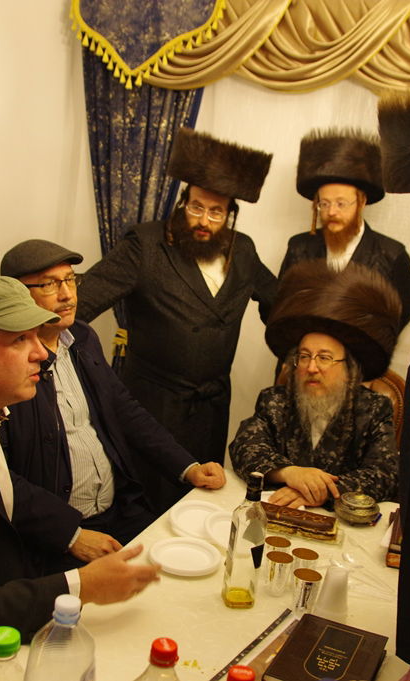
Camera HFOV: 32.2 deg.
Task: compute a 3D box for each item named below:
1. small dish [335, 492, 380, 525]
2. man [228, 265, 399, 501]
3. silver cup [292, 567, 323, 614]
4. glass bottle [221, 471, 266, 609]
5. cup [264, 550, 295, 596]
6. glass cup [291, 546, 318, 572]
[{"bbox_3d":[0.423,0.467,1.972,0.123,0.061,0.123,7,11,0],"label":"small dish"},{"bbox_3d":[0.362,0.478,2.245,0.570,1.418,0.720,11,12,21],"label":"man"},{"bbox_3d":[0.211,0.527,1.488,0.056,0.076,0.056,7,11,0],"label":"silver cup"},{"bbox_3d":[0.089,0.409,1.469,0.071,0.283,0.068,6,11,-4],"label":"glass bottle"},{"bbox_3d":[0.159,0.508,1.545,0.056,0.077,0.056,7,11,0],"label":"cup"},{"bbox_3d":[0.217,0.510,1.577,0.056,0.077,0.056,7,11,0],"label":"glass cup"}]

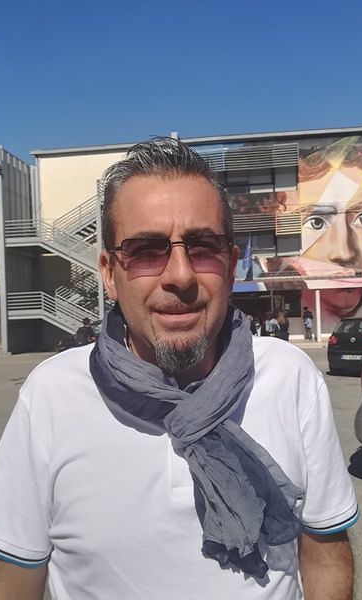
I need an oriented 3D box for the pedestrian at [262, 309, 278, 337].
[{"bbox_3d":[4.004,1.457,27.500,0.500,1.690,0.400,-2,-2,0],"label":"pedestrian"}]

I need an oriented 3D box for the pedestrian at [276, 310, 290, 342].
[{"bbox_3d":[4.606,1.418,27.000,0.500,1.690,0.400,-2,-2,-6],"label":"pedestrian"}]

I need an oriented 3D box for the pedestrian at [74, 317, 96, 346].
[{"bbox_3d":[-2.730,1.376,17.000,0.520,1.690,0.500,-3,-2,30],"label":"pedestrian"}]

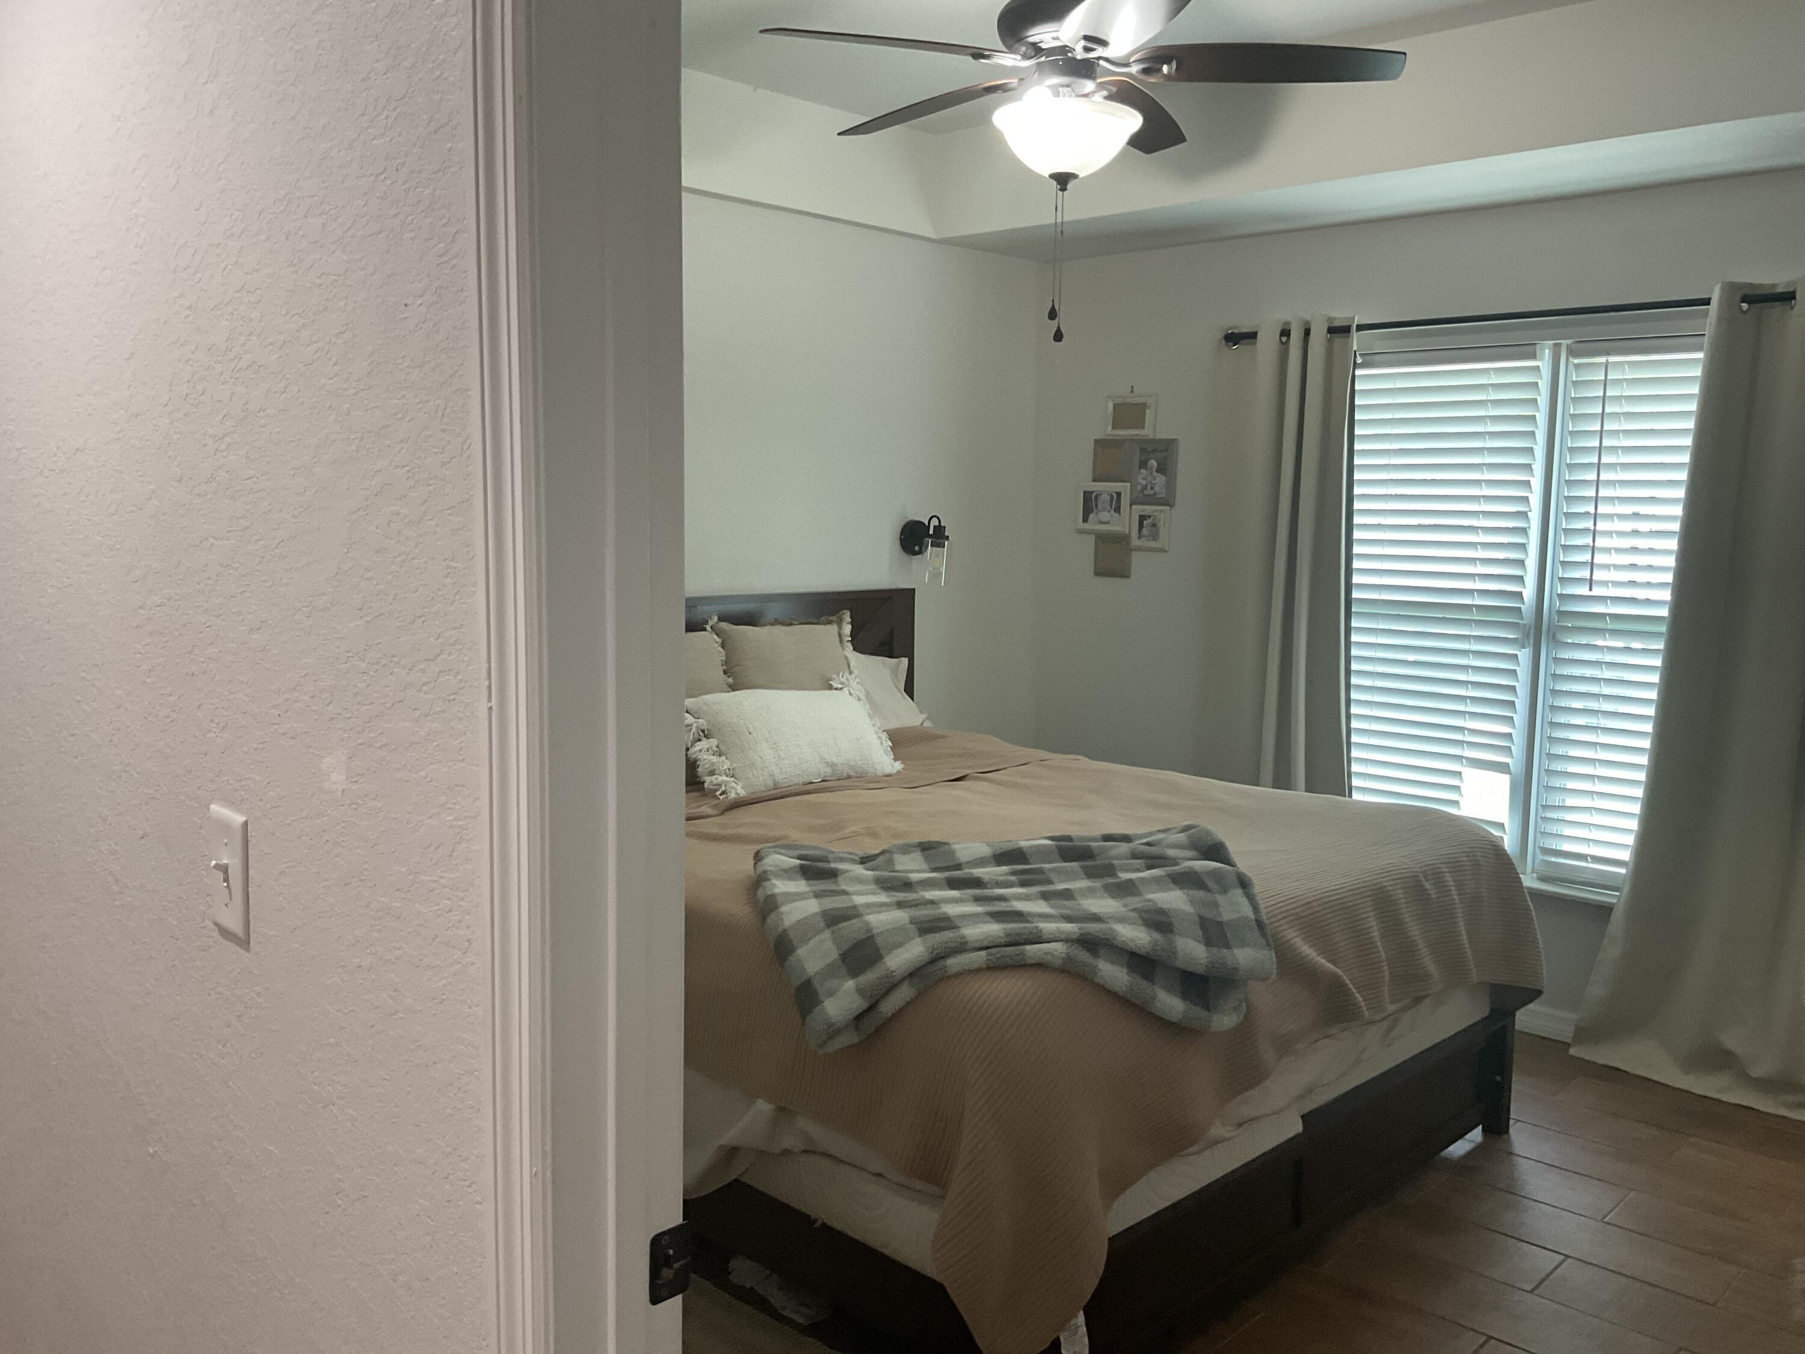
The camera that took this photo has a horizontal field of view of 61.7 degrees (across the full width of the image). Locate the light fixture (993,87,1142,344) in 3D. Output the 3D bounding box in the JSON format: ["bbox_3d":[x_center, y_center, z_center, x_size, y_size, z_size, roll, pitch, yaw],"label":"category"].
[{"bbox_3d":[0.337,-0.942,3.127,0.310,0.500,0.310,1,7,0],"label":"light fixture"}]

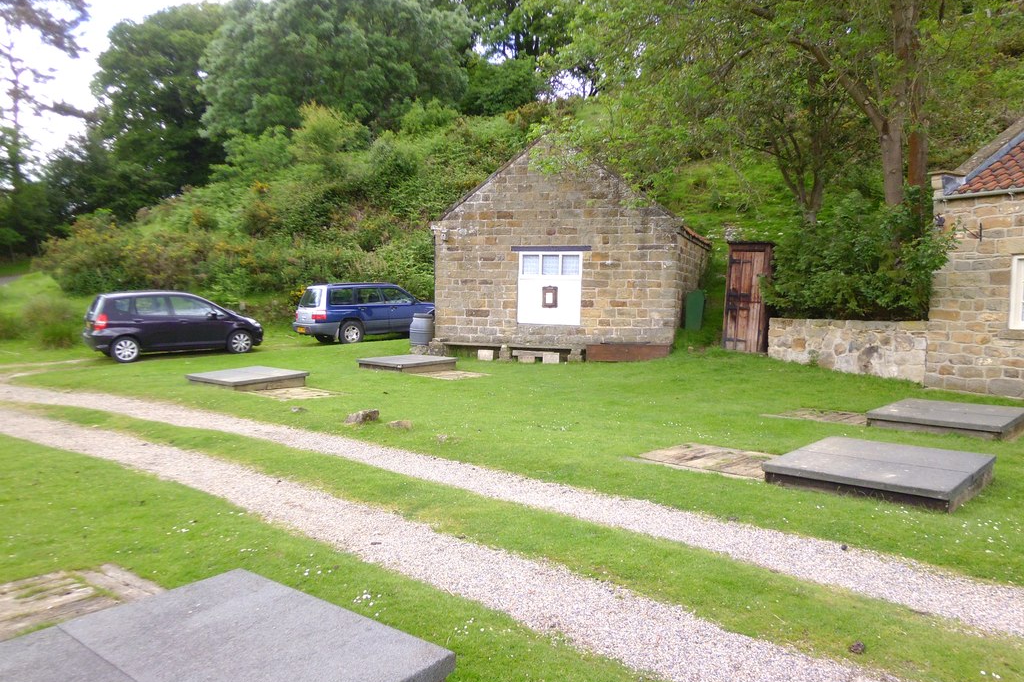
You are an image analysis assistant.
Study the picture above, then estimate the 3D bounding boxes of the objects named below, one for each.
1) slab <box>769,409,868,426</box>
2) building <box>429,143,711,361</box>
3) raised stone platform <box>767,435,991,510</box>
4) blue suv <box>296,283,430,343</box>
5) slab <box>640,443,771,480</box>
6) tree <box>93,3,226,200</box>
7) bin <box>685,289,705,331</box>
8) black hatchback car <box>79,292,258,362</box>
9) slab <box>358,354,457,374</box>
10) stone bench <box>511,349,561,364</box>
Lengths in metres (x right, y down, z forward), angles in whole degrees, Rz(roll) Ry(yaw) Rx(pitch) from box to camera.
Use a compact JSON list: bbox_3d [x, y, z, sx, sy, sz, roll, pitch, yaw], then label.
[{"bbox_3d":[4.038,0.947,9.696,1.080,0.060,0.880,5,6,44],"label":"slab"},{"bbox_3d":[2.055,-2.402,20.764,5.750,5.100,7.000,2,4,19],"label":"building"},{"bbox_3d":[3.056,1.068,6.383,1.360,0.160,1.500,3,5,42],"label":"raised stone platform"},{"bbox_3d":[-4.067,-0.913,22.212,1.740,1.580,4.450,6,8,42],"label":"blue suv"},{"bbox_3d":[1.974,1.123,7.288,1.080,0.050,1.080,3,5,42],"label":"slab"},{"bbox_3d":[-21.313,-14.323,48.000,9.200,12.600,9.200,-1,5,-17],"label":"tree"},{"bbox_3d":[4.473,-0.721,18.800,0.520,1.050,0.600,4,6,40],"label":"bin"},{"bbox_3d":[-7.710,-0.406,17.796,3.840,1.525,1.680,-5,6,-39],"label":"black hatchback car"},{"bbox_3d":[-2.179,0.457,16.084,1.440,0.170,1.500,4,6,43],"label":"slab"},{"bbox_3d":[0.534,0.344,16.750,1.030,0.280,0.360,1,4,8],"label":"stone bench"}]

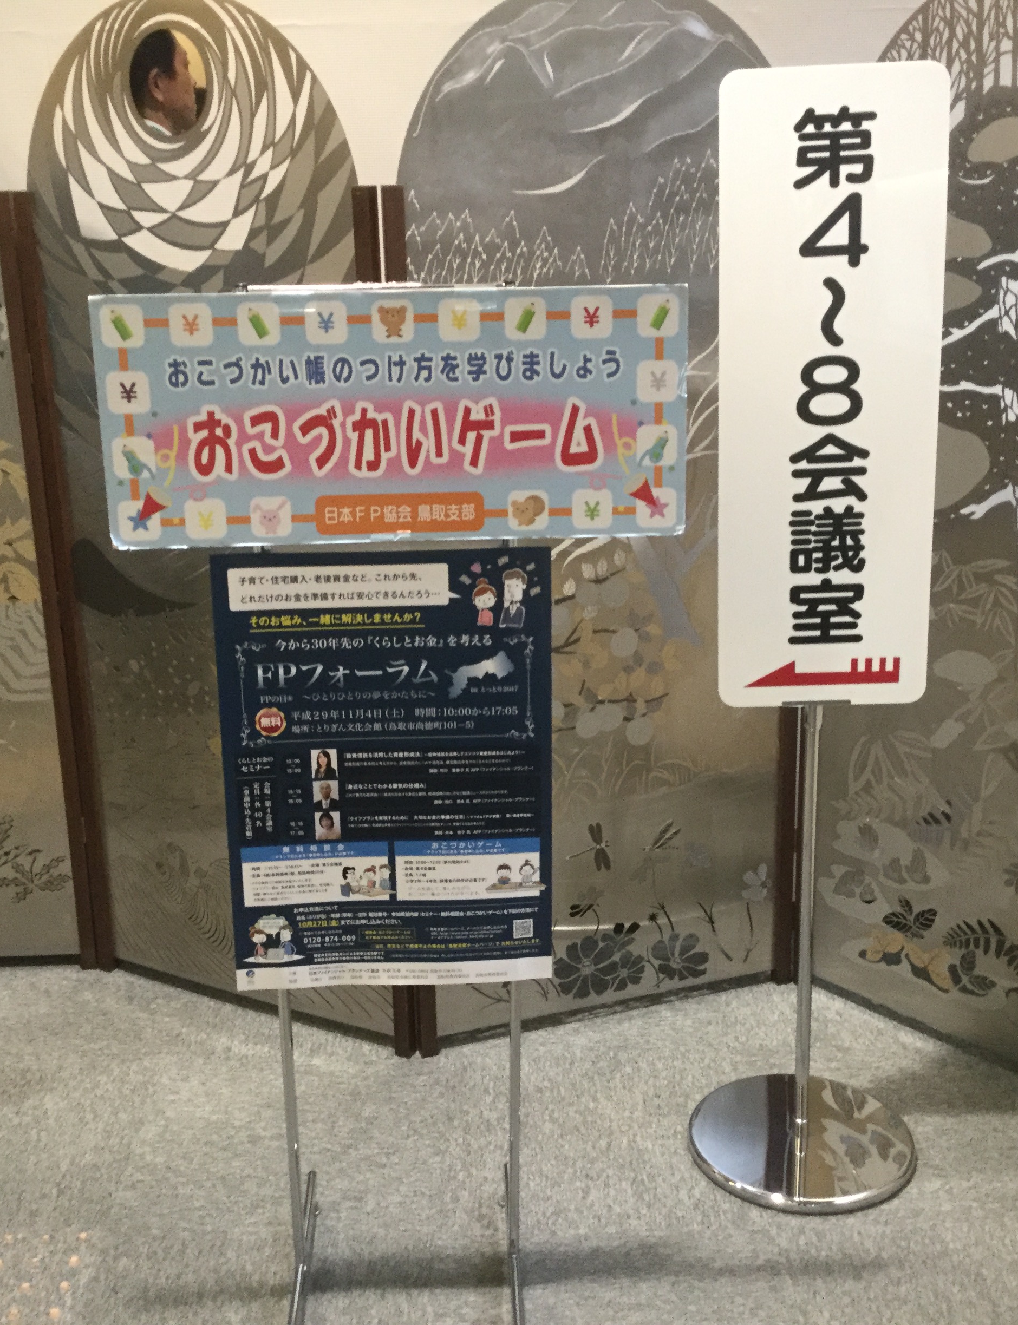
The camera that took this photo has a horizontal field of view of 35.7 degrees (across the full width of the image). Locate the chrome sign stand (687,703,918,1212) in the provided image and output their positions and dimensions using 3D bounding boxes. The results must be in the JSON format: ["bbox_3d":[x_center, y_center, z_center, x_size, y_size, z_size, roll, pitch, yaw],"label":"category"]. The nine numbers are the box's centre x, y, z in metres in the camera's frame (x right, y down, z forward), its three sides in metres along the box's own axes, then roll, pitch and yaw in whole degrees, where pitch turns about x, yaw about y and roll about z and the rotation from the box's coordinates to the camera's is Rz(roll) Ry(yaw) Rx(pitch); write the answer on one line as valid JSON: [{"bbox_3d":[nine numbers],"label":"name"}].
[{"bbox_3d":[0.456,0.416,2.419,0.354,0.745,0.354,-1,17,0],"label":"chrome sign stand"}]

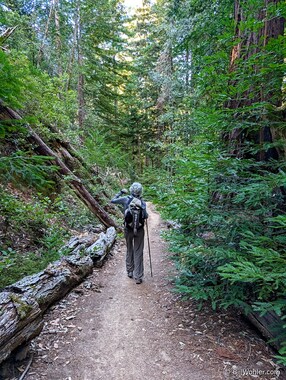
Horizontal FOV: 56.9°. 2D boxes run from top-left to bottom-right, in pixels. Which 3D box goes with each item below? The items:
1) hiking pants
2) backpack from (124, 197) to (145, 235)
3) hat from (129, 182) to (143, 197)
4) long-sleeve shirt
[{"bbox_3d":[-0.133,1.009,4.330,0.330,0.940,0.360,0,1,2],"label":"hiking pants"},{"bbox_3d":[-0.123,0.411,4.120,0.310,0.560,0.240,0,1,2],"label":"backpack"},{"bbox_3d":[-0.103,-0.003,4.300,0.225,0.235,0.235,0,1,2],"label":"hat"},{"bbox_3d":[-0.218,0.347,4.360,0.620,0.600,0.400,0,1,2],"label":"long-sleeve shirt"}]

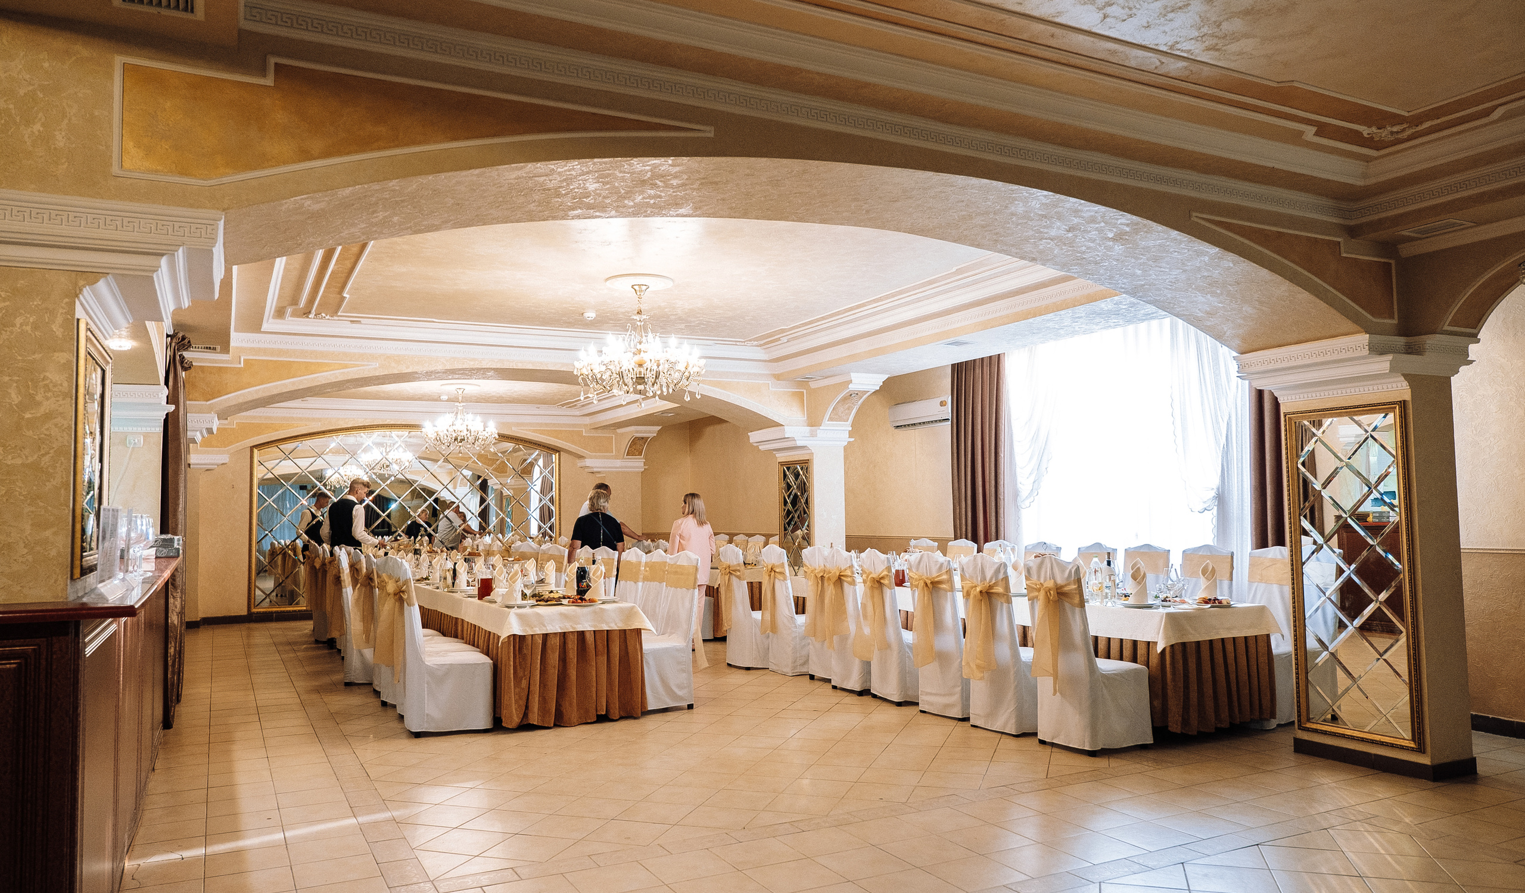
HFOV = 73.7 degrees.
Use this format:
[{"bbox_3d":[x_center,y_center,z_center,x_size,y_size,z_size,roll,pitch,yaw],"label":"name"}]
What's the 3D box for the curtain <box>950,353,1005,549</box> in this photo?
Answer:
[{"bbox_3d":[2.192,0.548,10.264,0.147,2.964,0.801,2,-5,-28],"label":"curtain"}]

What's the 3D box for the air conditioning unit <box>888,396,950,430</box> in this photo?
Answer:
[{"bbox_3d":[1.745,-0.386,11.078,0.220,0.285,1.060,1,-4,-27],"label":"air conditioning unit"}]

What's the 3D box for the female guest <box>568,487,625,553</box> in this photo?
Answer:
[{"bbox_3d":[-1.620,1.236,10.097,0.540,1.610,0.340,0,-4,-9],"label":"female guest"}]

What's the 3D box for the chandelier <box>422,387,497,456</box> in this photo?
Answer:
[{"bbox_3d":[-3.622,-0.290,12.174,0.901,0.822,0.901,2,-5,-28],"label":"chandelier"}]

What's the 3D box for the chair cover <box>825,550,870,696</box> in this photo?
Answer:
[{"bbox_3d":[0.801,1.345,8.005,0.530,1.130,0.420,1,-4,-27],"label":"chair cover"}]

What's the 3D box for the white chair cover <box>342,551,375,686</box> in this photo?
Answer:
[{"bbox_3d":[-3.298,1.439,8.682,0.570,1.080,0.460,1,-4,-28],"label":"white chair cover"}]

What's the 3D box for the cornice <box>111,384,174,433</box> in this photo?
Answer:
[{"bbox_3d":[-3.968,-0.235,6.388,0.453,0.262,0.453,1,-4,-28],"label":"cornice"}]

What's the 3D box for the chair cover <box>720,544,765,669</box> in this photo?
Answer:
[{"bbox_3d":[-0.045,1.446,9.385,0.574,1.095,0.434,3,-5,-39],"label":"chair cover"}]

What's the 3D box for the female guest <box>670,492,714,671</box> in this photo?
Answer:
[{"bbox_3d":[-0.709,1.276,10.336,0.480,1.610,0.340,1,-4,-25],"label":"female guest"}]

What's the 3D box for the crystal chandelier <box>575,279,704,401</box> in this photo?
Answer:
[{"bbox_3d":[-0.883,-0.753,7.316,0.920,0.870,0.920,-1,-3,0],"label":"crystal chandelier"}]

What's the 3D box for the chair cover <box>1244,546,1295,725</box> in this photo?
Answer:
[{"bbox_3d":[3.274,1.225,6.690,0.530,1.130,0.420,1,-4,-27],"label":"chair cover"}]

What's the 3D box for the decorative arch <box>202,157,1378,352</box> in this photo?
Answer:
[{"bbox_3d":[0.625,-0.823,4.334,5.130,0.460,0.710,1,-4,-27],"label":"decorative arch"}]

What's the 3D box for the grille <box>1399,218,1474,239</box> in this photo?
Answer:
[{"bbox_3d":[3.243,-1.043,4.874,0.201,0.020,0.252,1,-4,-28],"label":"grille"}]

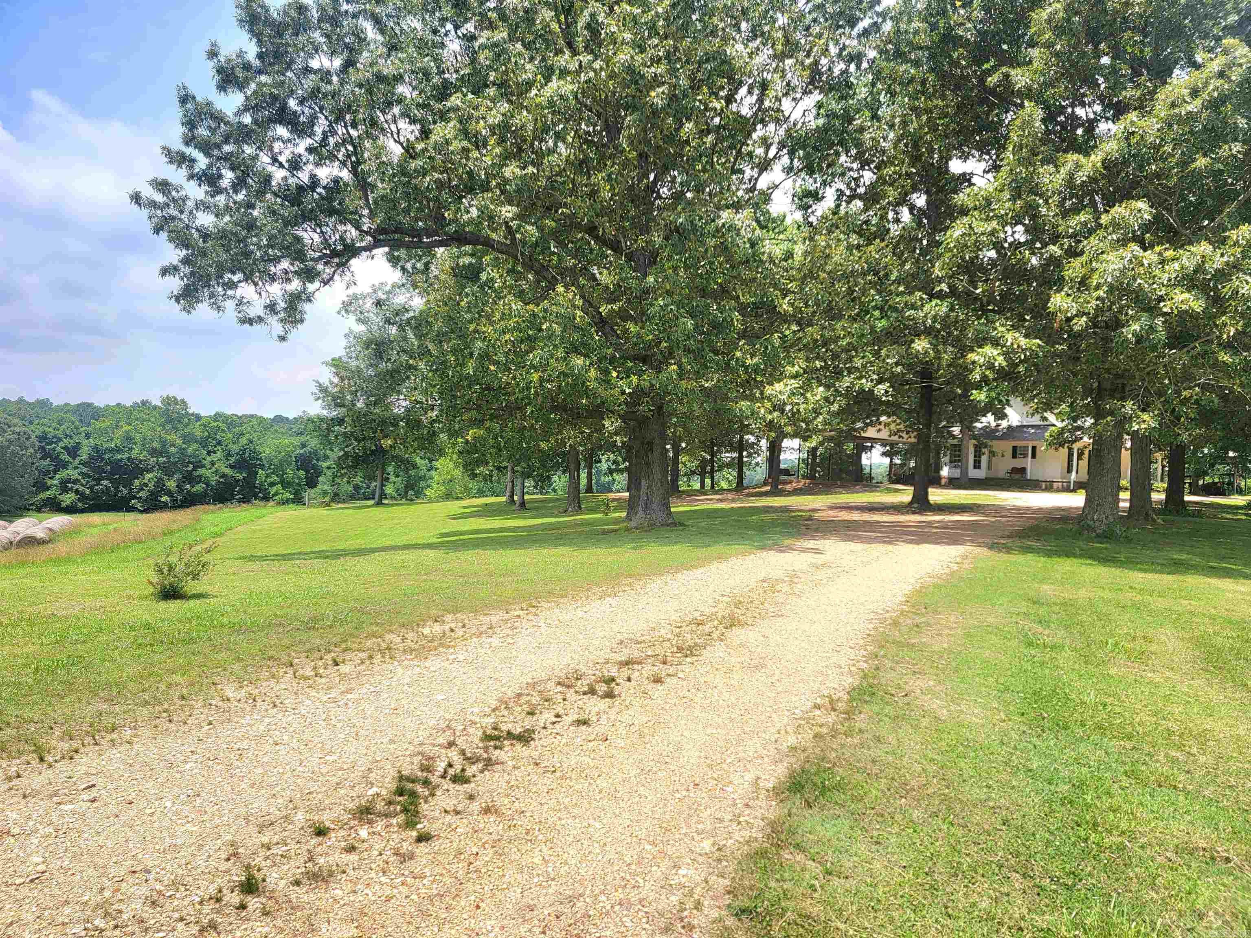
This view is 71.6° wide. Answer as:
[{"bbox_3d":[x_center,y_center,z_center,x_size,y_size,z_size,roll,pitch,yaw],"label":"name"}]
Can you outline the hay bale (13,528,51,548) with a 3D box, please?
[{"bbox_3d":[-26.927,3.583,39.500,1.500,1.420,1.350,0,0,-20],"label":"hay bale"}]

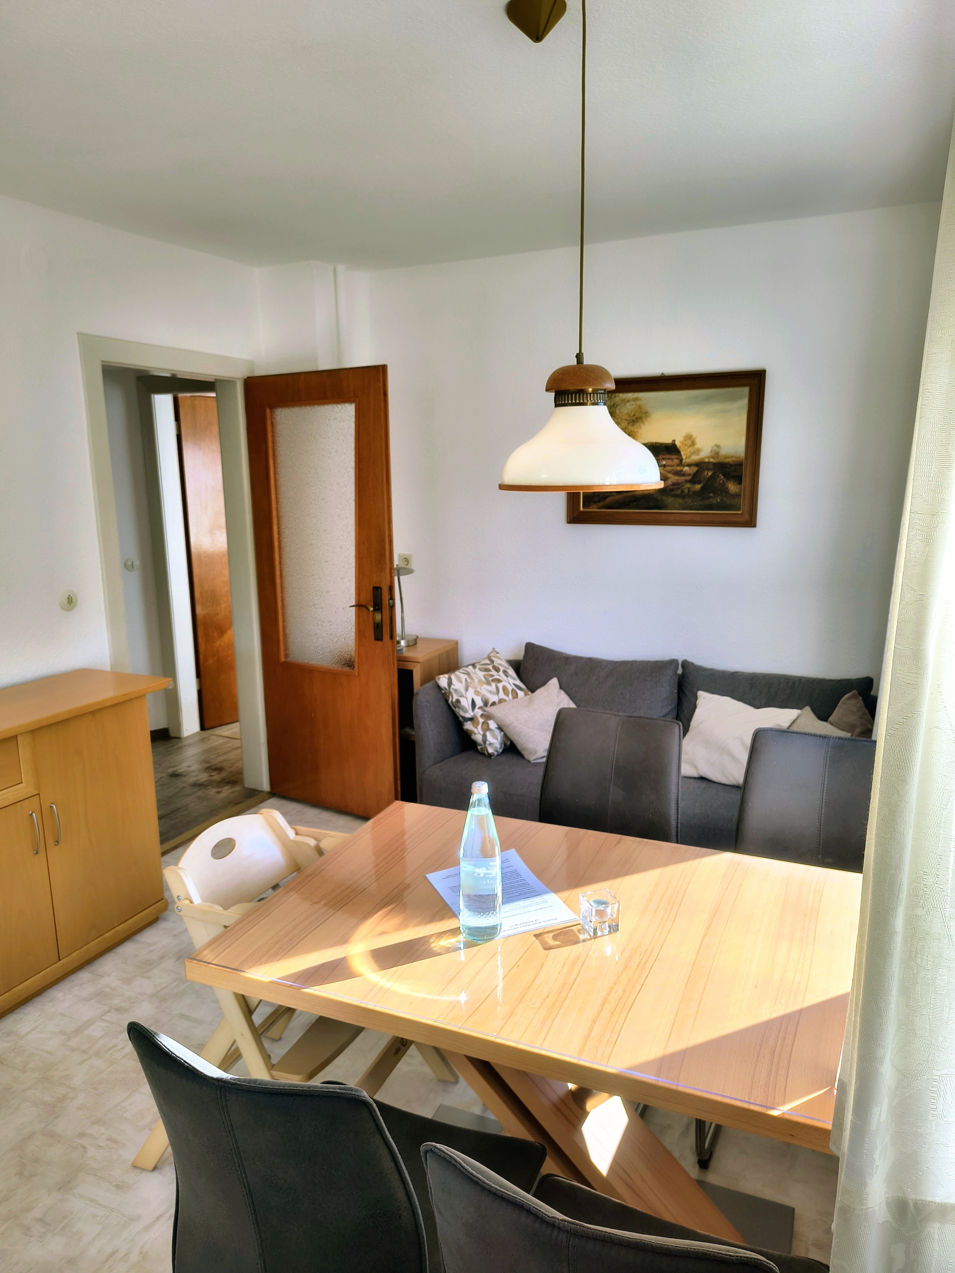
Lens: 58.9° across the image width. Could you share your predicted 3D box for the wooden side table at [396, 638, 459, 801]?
[{"bbox_3d":[-0.384,0.422,4.037,0.500,0.766,0.470,5,13,25],"label":"wooden side table"}]

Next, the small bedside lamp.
[{"bbox_3d":[-0.367,-0.148,3.967,0.150,0.385,0.160,-1,12,0],"label":"small bedside lamp"}]

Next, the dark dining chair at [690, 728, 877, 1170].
[{"bbox_3d":[0.800,0.750,2.002,0.450,0.915,0.560,4,12,22],"label":"dark dining chair"}]

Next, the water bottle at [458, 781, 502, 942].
[{"bbox_3d":[0.005,0.399,1.522,0.080,0.290,0.080,-1,12,0],"label":"water bottle"}]

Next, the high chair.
[{"bbox_3d":[-0.436,0.836,2.027,0.600,0.760,0.530,4,12,22],"label":"high chair"}]

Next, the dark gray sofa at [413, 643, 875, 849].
[{"bbox_3d":[0.713,0.537,3.337,1.820,0.800,0.790,5,13,25],"label":"dark gray sofa"}]

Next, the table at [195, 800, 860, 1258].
[{"bbox_3d":[0.183,0.902,1.672,1.160,0.760,0.760,4,12,22],"label":"table"}]

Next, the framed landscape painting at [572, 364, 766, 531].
[{"bbox_3d":[0.750,-0.759,3.485,0.795,0.600,0.030,5,13,25],"label":"framed landscape painting"}]

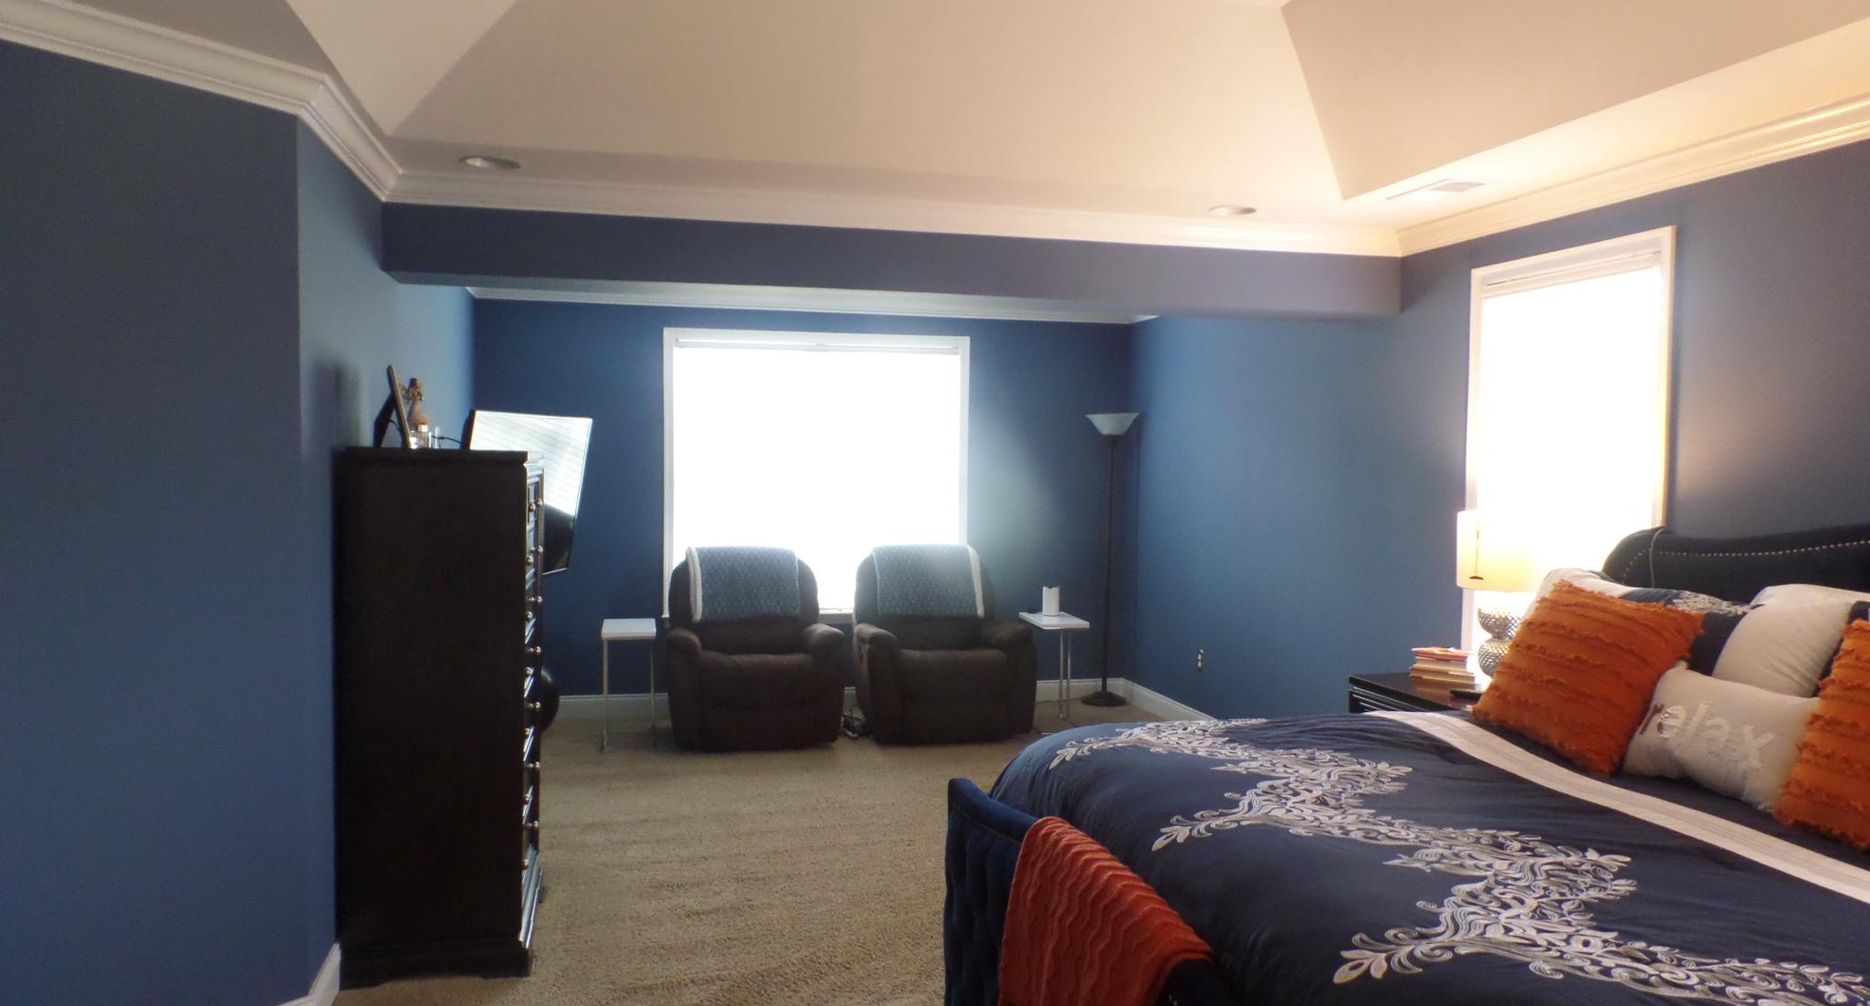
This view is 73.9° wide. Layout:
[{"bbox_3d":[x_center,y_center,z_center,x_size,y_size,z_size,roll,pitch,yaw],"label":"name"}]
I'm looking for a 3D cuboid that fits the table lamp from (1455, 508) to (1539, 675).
[{"bbox_3d":[1.855,0.336,4.081,0.279,0.632,0.279,0,2,-14],"label":"table lamp"}]

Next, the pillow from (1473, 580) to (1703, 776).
[{"bbox_3d":[1.602,0.408,3.065,0.140,0.448,0.448,37,-6,-20],"label":"pillow"}]

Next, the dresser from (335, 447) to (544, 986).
[{"bbox_3d":[-1.451,0.584,3.739,0.500,1.470,0.676,0,2,-14],"label":"dresser"}]

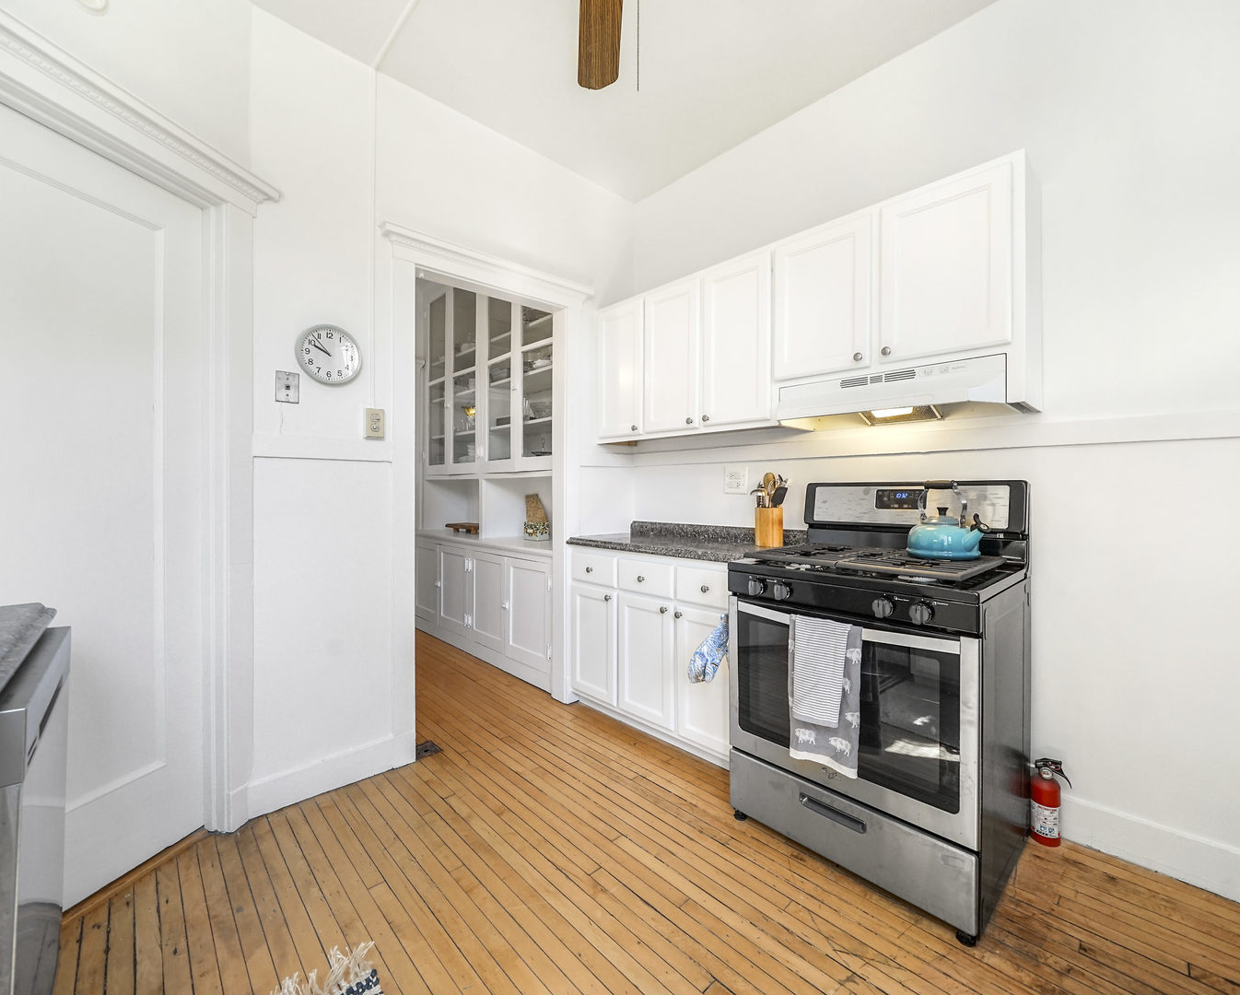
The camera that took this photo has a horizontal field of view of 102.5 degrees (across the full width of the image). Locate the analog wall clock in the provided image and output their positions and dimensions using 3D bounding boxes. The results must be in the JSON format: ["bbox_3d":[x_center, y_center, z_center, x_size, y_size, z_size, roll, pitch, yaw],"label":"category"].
[{"bbox_3d":[-1.126,-0.554,1.932,0.228,0.226,0.040,-2,2,-42],"label":"analog wall clock"}]

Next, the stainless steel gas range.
[{"bbox_3d":[0.868,0.548,1.720,0.685,1.202,0.757,-2,2,-43],"label":"stainless steel gas range"}]

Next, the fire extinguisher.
[{"bbox_3d":[1.429,1.010,1.655,0.082,0.275,0.125,-2,2,-45],"label":"fire extinguisher"}]

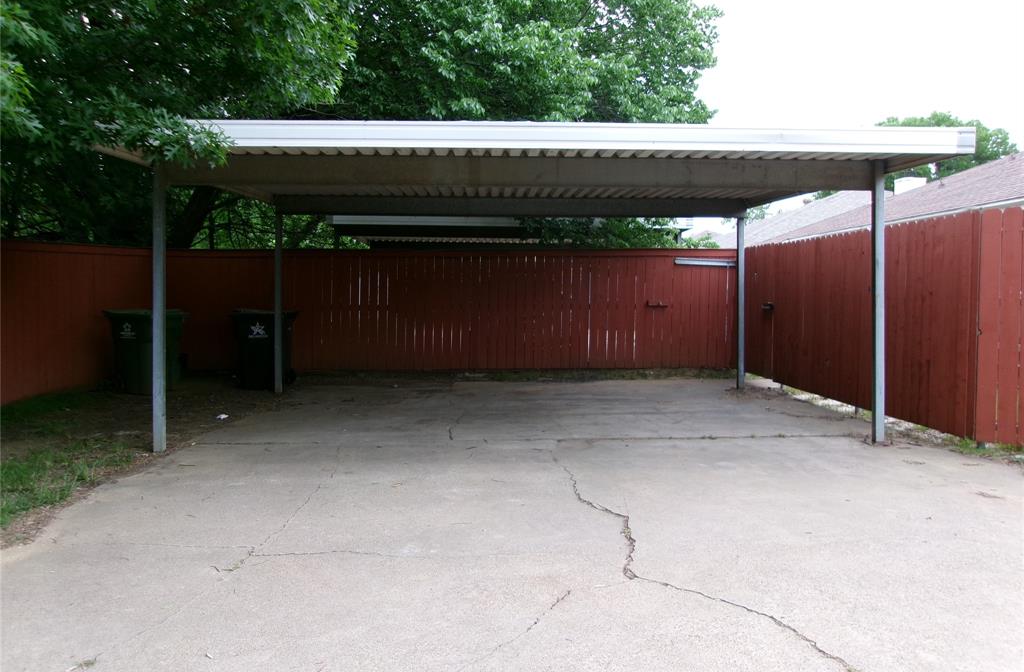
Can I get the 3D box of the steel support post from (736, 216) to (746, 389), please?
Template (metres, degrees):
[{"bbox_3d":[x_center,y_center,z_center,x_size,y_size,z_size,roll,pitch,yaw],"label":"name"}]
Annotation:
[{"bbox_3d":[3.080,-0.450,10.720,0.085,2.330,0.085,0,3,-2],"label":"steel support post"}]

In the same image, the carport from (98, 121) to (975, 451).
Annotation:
[{"bbox_3d":[0.066,-0.485,8.684,6.330,2.680,5.820,0,3,-2],"label":"carport"}]

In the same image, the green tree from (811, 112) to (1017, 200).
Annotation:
[{"bbox_3d":[15.156,-4.451,30.000,7.800,7.800,7.800,0,3,-2],"label":"green tree"}]

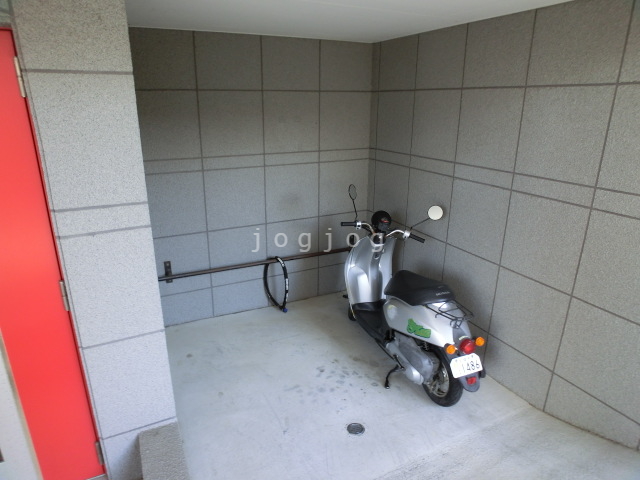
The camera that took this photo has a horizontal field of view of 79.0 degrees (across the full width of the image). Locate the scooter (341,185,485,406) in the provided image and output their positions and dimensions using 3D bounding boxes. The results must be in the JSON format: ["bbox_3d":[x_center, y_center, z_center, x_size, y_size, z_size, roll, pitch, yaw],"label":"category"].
[{"bbox_3d":[0.539,0.277,2.729,0.630,1.260,1.650,-7,20,-21],"label":"scooter"}]

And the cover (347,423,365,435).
[{"bbox_3d":[0.207,1.090,2.240,0.105,0.014,0.103,0,19,0],"label":"cover"}]

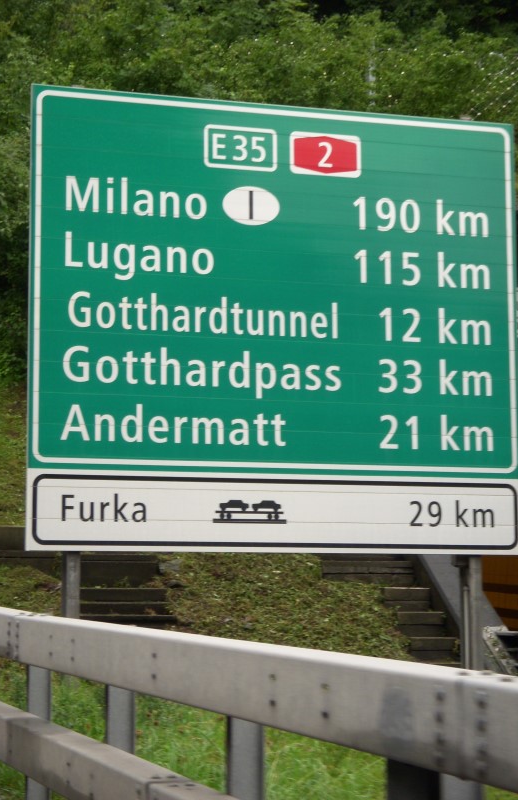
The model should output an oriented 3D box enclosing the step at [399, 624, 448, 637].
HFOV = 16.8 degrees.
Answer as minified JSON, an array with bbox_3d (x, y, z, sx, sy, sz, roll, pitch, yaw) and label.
[{"bbox_3d":[2.350,3.390,25.808,0.733,0.177,0.340,2,-9,-15],"label":"step"}]

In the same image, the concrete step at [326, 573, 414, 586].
[{"bbox_3d":[1.616,2.739,26.796,1.430,0.199,0.340,2,-9,-15],"label":"concrete step"}]

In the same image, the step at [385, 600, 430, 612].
[{"bbox_3d":[2.170,3.096,26.348,0.733,0.166,0.340,2,-9,-15],"label":"step"}]

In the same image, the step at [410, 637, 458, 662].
[{"bbox_3d":[2.449,3.590,25.260,0.703,0.346,0.340,2,-9,-15],"label":"step"}]

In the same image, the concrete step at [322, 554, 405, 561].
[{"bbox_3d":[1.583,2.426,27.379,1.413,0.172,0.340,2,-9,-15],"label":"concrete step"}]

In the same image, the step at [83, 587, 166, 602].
[{"bbox_3d":[-1.998,2.763,24.762,1.378,0.198,0.340,2,-9,-15],"label":"step"}]

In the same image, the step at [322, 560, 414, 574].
[{"bbox_3d":[1.602,2.552,26.820,1.431,0.184,0.340,2,-9,-15],"label":"step"}]

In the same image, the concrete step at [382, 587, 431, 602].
[{"bbox_3d":[2.164,2.920,26.373,0.719,0.196,0.340,2,-9,-15],"label":"concrete step"}]

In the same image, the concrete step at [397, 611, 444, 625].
[{"bbox_3d":[2.330,3.210,25.830,0.719,0.192,0.340,2,-9,-15],"label":"concrete step"}]

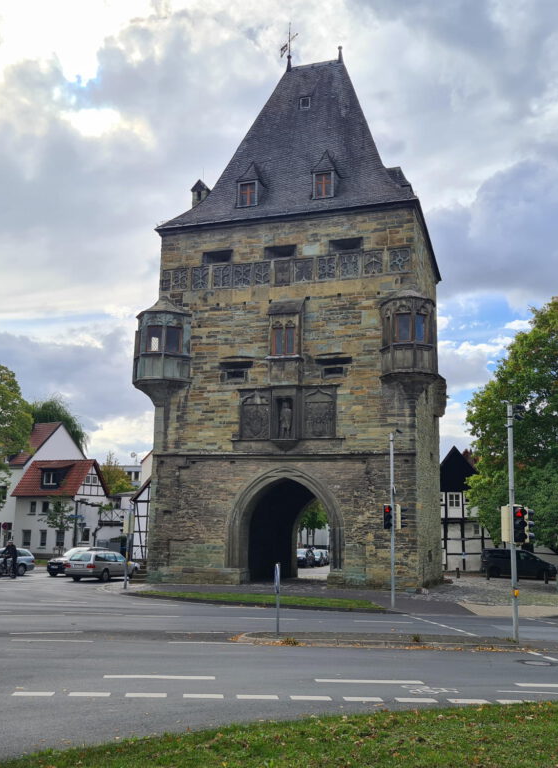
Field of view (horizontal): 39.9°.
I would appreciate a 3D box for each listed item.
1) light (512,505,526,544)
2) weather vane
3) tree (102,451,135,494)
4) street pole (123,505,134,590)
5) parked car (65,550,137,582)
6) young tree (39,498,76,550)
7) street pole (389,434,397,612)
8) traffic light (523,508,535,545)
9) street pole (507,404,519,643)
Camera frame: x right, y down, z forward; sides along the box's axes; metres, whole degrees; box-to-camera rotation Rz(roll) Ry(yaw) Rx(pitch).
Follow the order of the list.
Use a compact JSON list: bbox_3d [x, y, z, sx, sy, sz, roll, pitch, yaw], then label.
[{"bbox_3d":[5.111,2.986,16.346,0.280,0.830,0.340,4,-12,-15],"label":"light"},{"bbox_3d":[0.595,-20.902,47.743,0.350,3.373,1.900,8,-13,-29],"label":"weather vane"},{"bbox_3d":[-15.127,10.924,71.107,4.400,9.200,4.400,4,-11,-12],"label":"tree"},{"bbox_3d":[-6.149,6.726,31.624,0.140,3.339,0.140,1,-11,0],"label":"street pole"},{"bbox_3d":[-8.942,9.303,39.500,1.820,1.500,4.780,-3,-12,19],"label":"parked car"},{"bbox_3d":[-16.465,10.883,57.927,2.690,4.628,2.690,1,-12,0],"label":"young tree"},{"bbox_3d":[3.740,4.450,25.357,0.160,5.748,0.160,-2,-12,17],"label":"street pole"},{"bbox_3d":[5.402,3.069,16.566,0.340,0.800,0.280,1,-11,4],"label":"traffic light"},{"bbox_3d":[5.048,2.933,16.591,0.130,5.053,0.130,1,-11,0],"label":"street pole"}]

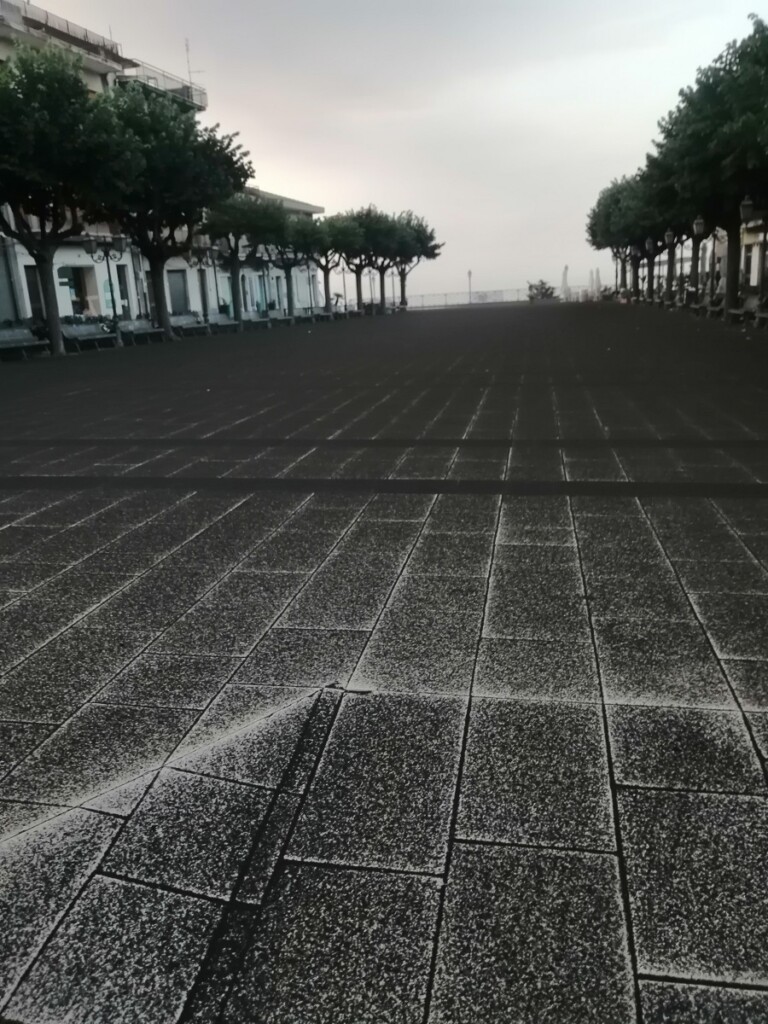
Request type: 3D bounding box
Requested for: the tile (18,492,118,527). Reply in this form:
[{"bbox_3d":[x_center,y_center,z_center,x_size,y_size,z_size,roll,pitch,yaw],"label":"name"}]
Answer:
[{"bbox_3d":[-2.050,0.005,5.108,0.445,0.040,0.740,0,16,11],"label":"tile"}]

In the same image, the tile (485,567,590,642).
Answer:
[{"bbox_3d":[0.629,0.385,3.185,0.401,0.050,0.779,0,16,11],"label":"tile"}]

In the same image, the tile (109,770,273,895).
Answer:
[{"bbox_3d":[-0.493,0.839,2.005,0.344,0.040,0.368,5,23,8],"label":"tile"}]

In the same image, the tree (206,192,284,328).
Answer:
[{"bbox_3d":[-7.452,-13.342,41.090,4.612,6.901,4.612,0,16,11],"label":"tree"}]

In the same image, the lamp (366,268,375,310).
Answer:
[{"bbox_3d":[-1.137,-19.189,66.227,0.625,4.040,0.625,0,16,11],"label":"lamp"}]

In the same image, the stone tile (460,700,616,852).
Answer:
[{"bbox_3d":[0.427,0.728,2.168,0.407,0.040,0.590,0,22,11],"label":"stone tile"}]

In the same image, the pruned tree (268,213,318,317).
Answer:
[{"bbox_3d":[-5.643,-15.265,48.255,3.907,6.579,3.907,0,16,11],"label":"pruned tree"}]

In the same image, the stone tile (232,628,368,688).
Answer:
[{"bbox_3d":[-0.292,0.547,2.829,0.413,0.040,0.455,0,16,11],"label":"stone tile"}]

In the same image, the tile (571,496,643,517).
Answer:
[{"bbox_3d":[1.296,-0.013,4.510,0.389,0.050,0.425,0,16,11],"label":"tile"}]

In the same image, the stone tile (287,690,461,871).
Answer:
[{"bbox_3d":[0.014,0.740,2.160,0.395,0.050,0.686,0,22,11],"label":"stone tile"}]

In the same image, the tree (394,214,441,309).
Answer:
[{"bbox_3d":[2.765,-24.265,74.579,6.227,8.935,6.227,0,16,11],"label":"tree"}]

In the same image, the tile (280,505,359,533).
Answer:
[{"bbox_3d":[-0.364,0.066,4.528,0.398,0.050,0.480,0,16,11],"label":"tile"}]

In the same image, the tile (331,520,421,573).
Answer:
[{"bbox_3d":[-0.035,0.176,4.067,0.404,0.050,0.742,0,16,11],"label":"tile"}]

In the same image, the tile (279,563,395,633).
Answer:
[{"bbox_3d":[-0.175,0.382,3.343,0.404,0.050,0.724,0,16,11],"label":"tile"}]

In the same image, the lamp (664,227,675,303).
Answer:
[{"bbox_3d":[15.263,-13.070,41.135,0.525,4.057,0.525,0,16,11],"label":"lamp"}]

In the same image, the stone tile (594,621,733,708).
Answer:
[{"bbox_3d":[0.933,0.521,2.635,0.389,0.050,0.645,0,16,11],"label":"stone tile"}]

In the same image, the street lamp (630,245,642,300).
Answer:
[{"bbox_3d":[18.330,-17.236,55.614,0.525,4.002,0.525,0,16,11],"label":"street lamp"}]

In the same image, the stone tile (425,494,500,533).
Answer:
[{"bbox_3d":[0.472,0.027,4.518,0.395,0.050,0.807,0,16,11],"label":"stone tile"}]

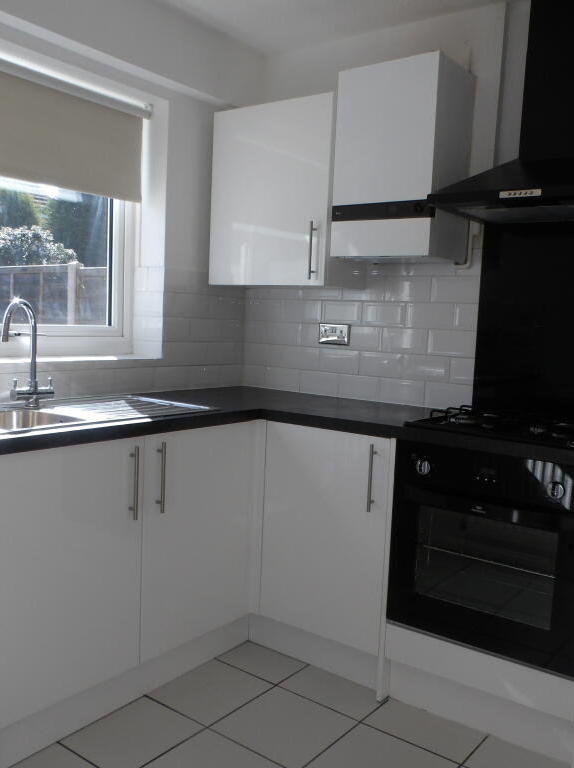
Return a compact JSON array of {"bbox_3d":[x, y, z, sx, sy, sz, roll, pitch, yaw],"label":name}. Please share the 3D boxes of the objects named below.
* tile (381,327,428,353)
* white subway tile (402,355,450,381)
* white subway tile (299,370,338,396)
[{"bbox_3d":[0.474,-0.177,2.856,0.205,0.100,0.009,6,6,37],"label":"tile"},{"bbox_3d":[0.556,-0.061,2.811,0.200,0.100,0.009,6,7,36],"label":"white subway tile"},{"bbox_3d":[0.141,-0.003,3.085,0.200,0.101,0.010,6,7,36],"label":"white subway tile"}]

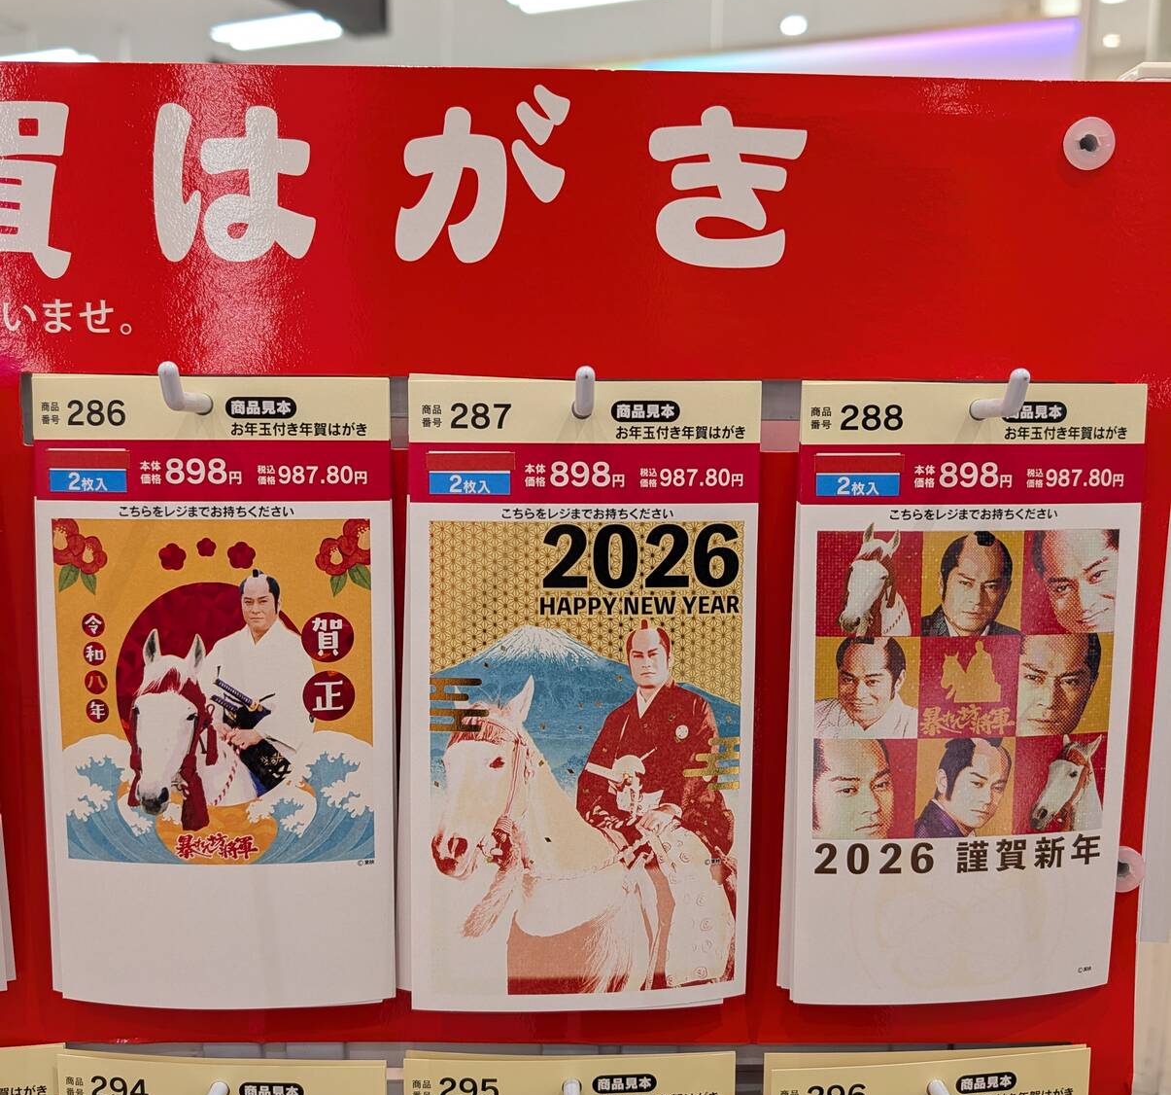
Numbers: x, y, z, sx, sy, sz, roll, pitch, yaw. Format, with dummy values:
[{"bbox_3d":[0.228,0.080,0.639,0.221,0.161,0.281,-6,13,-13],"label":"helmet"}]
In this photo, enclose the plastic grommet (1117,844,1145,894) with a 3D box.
[{"bbox_3d":[0.168,0.101,0.335,0.015,0.015,0.005,0,7,-1],"label":"plastic grommet"}]

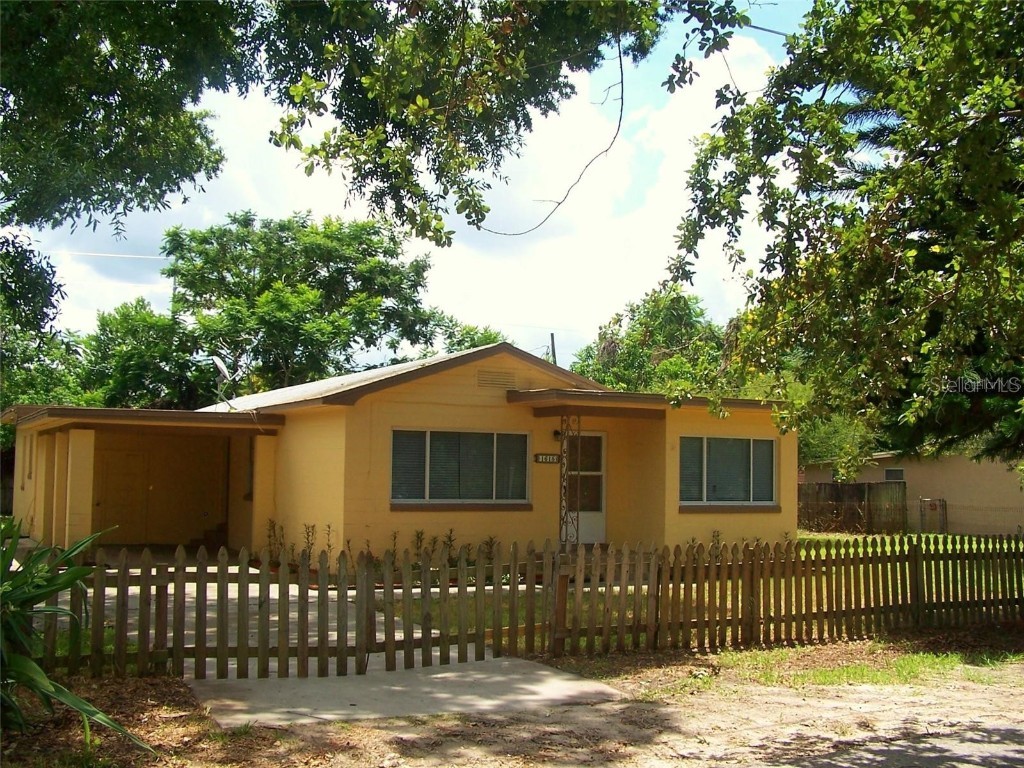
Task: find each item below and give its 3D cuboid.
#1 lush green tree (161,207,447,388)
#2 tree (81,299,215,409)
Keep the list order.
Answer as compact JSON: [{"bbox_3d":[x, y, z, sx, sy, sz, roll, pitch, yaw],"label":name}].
[{"bbox_3d":[-6.050,-0.320,32.200,7.900,9.200,7.300,0,-5,0],"label":"lush green tree"},{"bbox_3d":[-9.750,0.880,30.050,4.000,6.400,3.800,0,-5,0],"label":"tree"}]

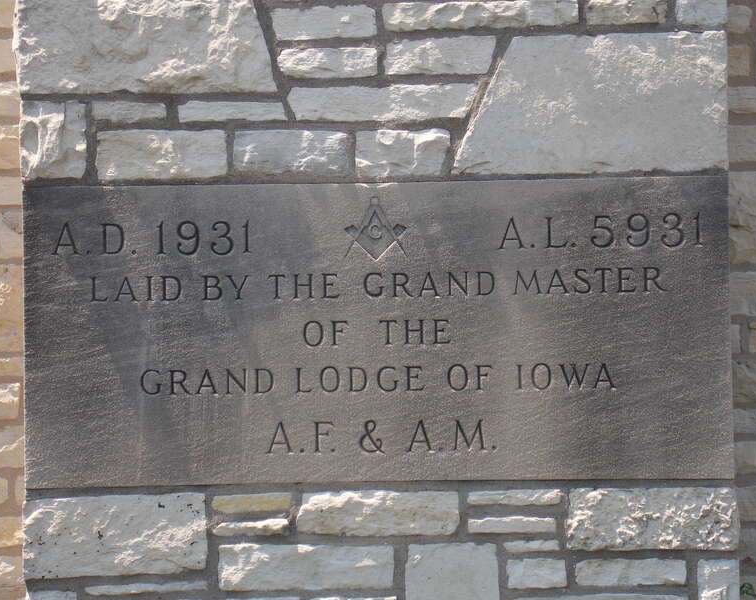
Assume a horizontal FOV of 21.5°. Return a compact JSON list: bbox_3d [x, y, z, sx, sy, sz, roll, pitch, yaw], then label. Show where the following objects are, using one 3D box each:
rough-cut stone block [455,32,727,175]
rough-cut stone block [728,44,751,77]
[{"bbox_3d":[0.336,-0.307,3.210,0.433,0.220,0.150,-1,-2,0],"label":"rough-cut stone block"},{"bbox_3d":[0.588,-0.391,3.296,0.045,0.051,0.070,-1,-2,0],"label":"rough-cut stone block"}]

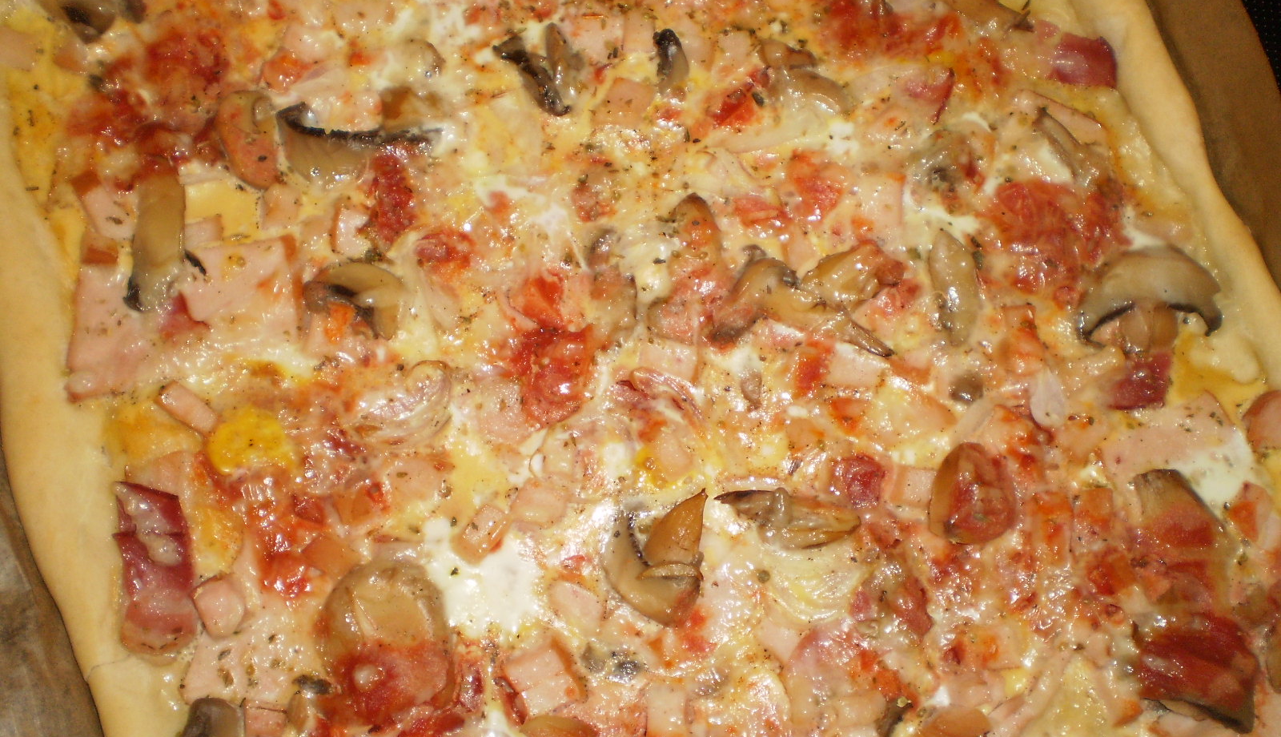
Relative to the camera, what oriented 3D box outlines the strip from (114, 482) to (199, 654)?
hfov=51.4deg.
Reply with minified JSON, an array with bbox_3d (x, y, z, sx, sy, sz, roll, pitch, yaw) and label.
[{"bbox_3d":[-0.133,0.055,0.365,0.021,0.008,0.046,-10,76,-2],"label":"strip"}]

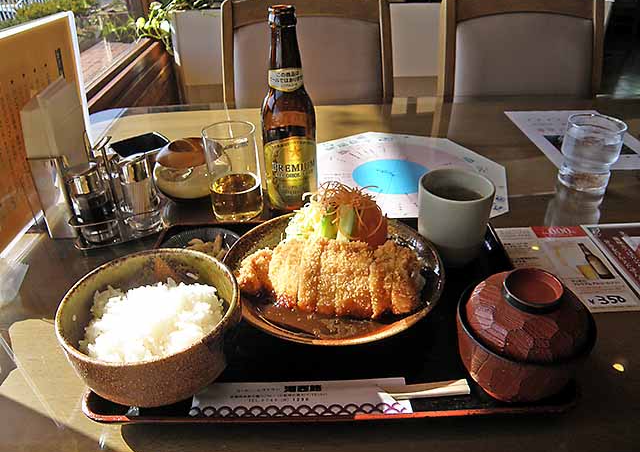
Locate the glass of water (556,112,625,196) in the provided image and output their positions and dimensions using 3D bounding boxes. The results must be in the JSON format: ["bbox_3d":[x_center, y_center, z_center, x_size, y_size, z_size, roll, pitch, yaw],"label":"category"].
[{"bbox_3d":[0.361,-0.098,0.638,0.074,0.081,0.074,-1,32,0],"label":"glass of water"}]

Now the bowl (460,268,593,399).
[{"bbox_3d":[0.149,0.076,0.357,0.096,0.083,0.096,-1,32,1],"label":"bowl"}]

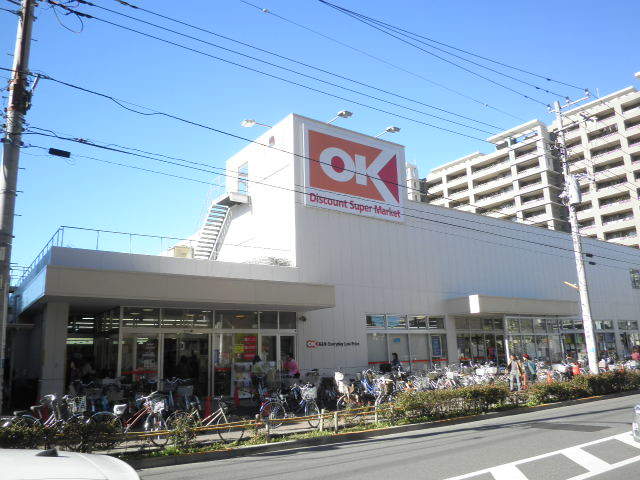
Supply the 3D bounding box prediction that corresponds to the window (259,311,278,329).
[{"bbox_3d":[-2.149,3.444,20.598,0.858,0.754,0.120,7,-16,-35],"label":"window"}]

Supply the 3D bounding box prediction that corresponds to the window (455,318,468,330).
[{"bbox_3d":[9.636,5.735,32.626,1.408,0.803,0.150,7,-15,-34],"label":"window"}]

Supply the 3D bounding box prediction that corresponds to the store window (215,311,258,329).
[{"bbox_3d":[-3.391,3.272,19.729,1.955,0.750,0.120,7,-16,-35],"label":"store window"}]

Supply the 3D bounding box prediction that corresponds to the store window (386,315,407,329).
[{"bbox_3d":[4.651,4.982,29.207,1.628,0.839,0.150,7,-15,-34],"label":"store window"}]

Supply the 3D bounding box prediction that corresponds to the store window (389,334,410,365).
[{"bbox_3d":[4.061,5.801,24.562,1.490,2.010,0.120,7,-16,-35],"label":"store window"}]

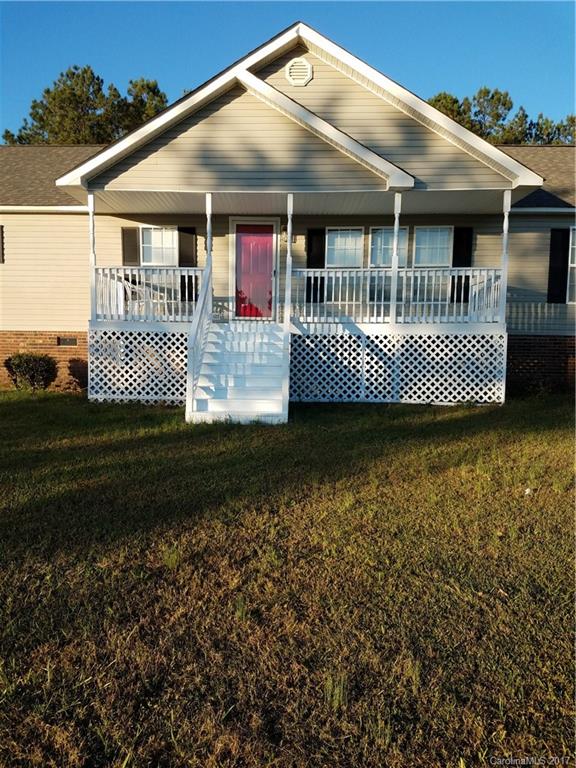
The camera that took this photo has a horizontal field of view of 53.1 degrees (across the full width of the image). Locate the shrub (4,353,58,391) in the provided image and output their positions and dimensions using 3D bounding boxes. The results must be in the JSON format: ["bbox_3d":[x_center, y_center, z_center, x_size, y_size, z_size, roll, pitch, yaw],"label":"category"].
[{"bbox_3d":[-5.050,-0.210,11.350,1.060,0.800,1.000,0,5,1],"label":"shrub"}]

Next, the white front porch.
[{"bbox_3d":[0.170,-1.480,9.980,7.350,3.720,3.900,0,5,1],"label":"white front porch"}]

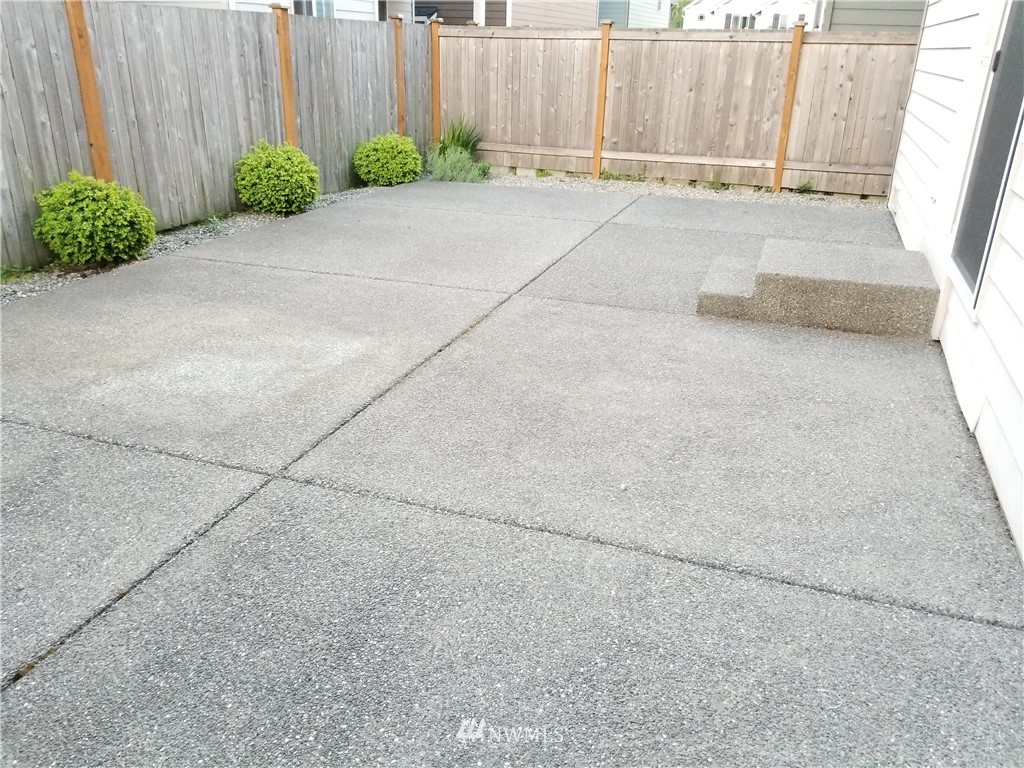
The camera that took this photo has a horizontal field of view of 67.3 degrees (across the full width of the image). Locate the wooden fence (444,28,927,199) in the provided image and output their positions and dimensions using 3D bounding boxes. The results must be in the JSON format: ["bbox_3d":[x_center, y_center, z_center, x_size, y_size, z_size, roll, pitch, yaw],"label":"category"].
[{"bbox_3d":[1.797,-3.621,10.034,6.167,1.931,0.130,9,25,18],"label":"wooden fence"}]

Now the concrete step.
[{"bbox_3d":[2.108,-0.706,5.321,1.444,0.328,1.017,8,25,19],"label":"concrete step"}]

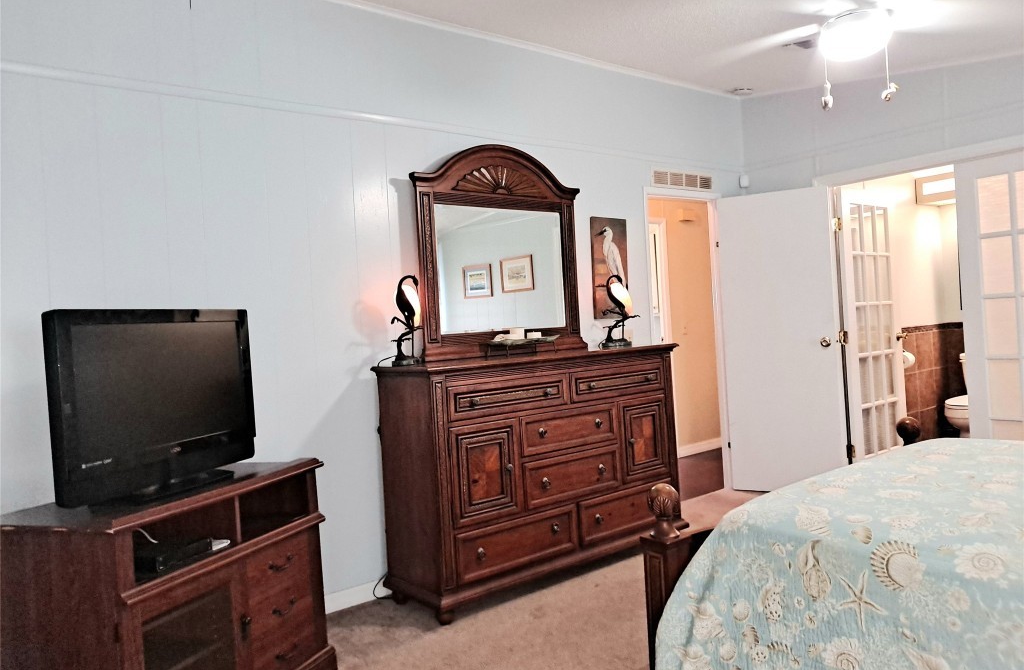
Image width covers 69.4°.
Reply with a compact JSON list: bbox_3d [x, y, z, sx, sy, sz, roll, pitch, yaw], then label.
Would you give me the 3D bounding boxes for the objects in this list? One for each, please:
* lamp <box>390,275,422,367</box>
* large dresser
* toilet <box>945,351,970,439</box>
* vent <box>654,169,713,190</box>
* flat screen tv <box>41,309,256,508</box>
[{"bbox_3d":[-0.482,-0.066,3.395,0.145,0.420,0.175,-3,1,42],"label":"lamp"},{"bbox_3d":[0.169,0.639,3.783,1.645,1.075,0.505,-4,1,-38],"label":"large dresser"},{"bbox_3d":[3.884,0.551,6.083,0.720,0.770,0.460,-4,1,-38],"label":"toilet"},{"bbox_3d":[1.181,-1.044,5.018,0.640,0.110,0.030,-4,1,-38],"label":"vent"},{"bbox_3d":[-1.185,0.213,2.559,0.210,0.600,0.800,-3,1,22],"label":"flat screen tv"}]

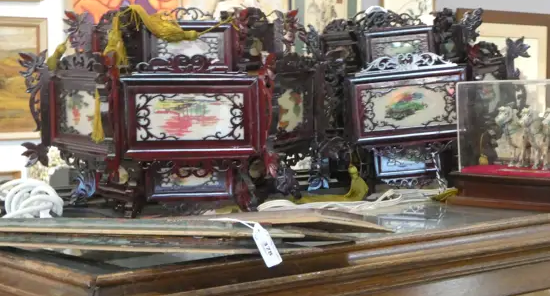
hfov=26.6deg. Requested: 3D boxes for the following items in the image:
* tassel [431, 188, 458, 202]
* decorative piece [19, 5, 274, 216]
[{"bbox_3d":[0.238,0.065,1.637,0.043,0.020,0.028,-2,7,-20],"label":"tassel"},{"bbox_3d":[-0.142,-0.059,1.603,0.410,0.270,0.355,1,6,5],"label":"decorative piece"}]

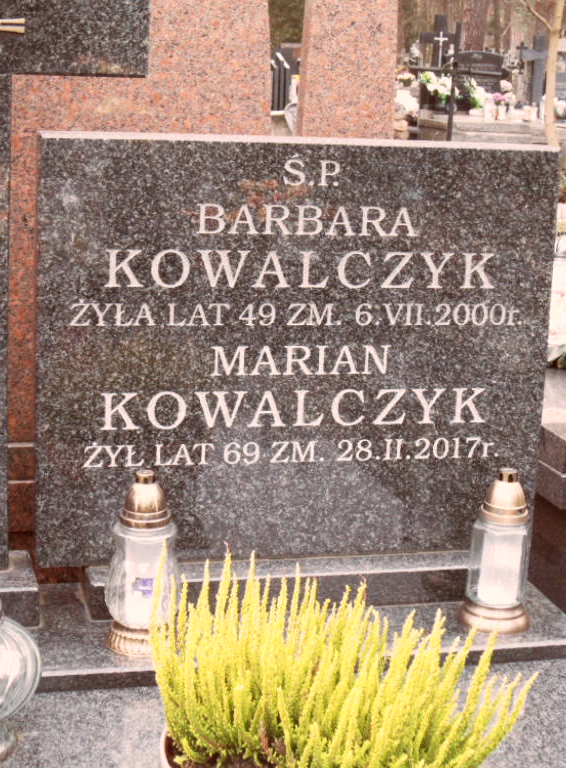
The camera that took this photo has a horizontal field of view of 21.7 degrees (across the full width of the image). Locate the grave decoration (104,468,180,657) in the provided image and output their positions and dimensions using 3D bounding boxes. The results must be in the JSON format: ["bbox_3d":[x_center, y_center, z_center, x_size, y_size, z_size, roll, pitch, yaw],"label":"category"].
[{"bbox_3d":[-0.202,0.252,2.147,0.109,0.259,0.109,-1,16,-14],"label":"grave decoration"}]

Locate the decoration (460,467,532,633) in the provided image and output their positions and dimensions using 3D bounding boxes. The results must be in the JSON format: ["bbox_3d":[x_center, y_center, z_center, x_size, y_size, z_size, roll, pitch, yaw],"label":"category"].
[{"bbox_3d":[0.337,0.251,2.286,0.110,0.246,0.110,-1,16,-14],"label":"decoration"}]

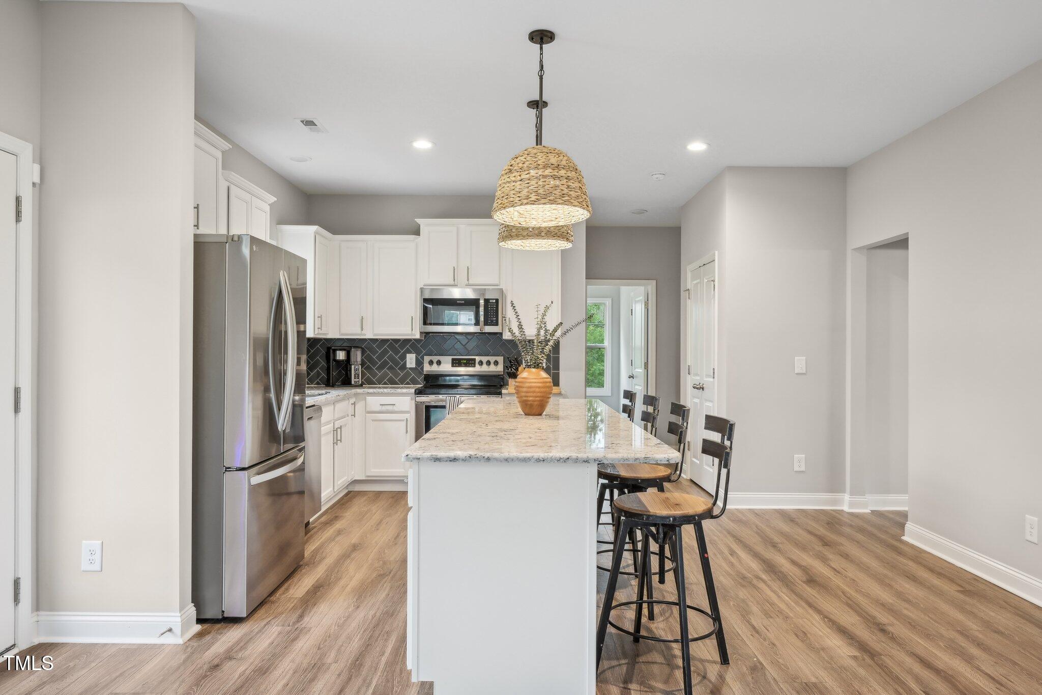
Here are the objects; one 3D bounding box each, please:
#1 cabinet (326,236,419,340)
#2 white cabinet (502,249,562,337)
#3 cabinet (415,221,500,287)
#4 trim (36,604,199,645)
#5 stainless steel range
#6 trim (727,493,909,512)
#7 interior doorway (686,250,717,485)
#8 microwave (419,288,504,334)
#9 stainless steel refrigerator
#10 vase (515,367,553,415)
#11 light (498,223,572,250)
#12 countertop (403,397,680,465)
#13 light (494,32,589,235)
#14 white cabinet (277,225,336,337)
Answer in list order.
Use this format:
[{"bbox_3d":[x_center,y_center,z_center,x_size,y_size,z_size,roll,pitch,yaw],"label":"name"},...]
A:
[{"bbox_3d":[-1.355,-0.552,6.270,0.870,0.932,0.360,0,0,0],"label":"cabinet"},{"bbox_3d":[0.103,-0.545,6.194,0.535,0.907,0.370,0,0,1],"label":"white cabinet"},{"bbox_3d":[-0.536,-0.858,6.270,0.780,0.618,0.360,0,0,0],"label":"cabinet"},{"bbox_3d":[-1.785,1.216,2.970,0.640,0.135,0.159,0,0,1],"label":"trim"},{"bbox_3d":[-0.541,0.677,6.095,0.757,1.195,0.670,0,0,0],"label":"stainless steel range"},{"bbox_3d":[2.335,1.212,5.235,1.410,0.133,0.130,0,0,0],"label":"trim"},{"bbox_3d":[1.665,0.242,6.005,0.110,2.065,0.990,0,0,0],"label":"interior doorway"},{"bbox_3d":[-0.536,-0.334,6.250,0.756,0.408,0.400,0,0,0],"label":"microwave"},{"bbox_3d":[-1.624,0.380,3.508,0.840,1.810,0.830,0,0,1],"label":"stainless steel refrigerator"},{"bbox_3d":[0.075,0.247,3.789,0.218,0.266,0.218,0,0,1],"label":"vase"},{"bbox_3d":[0.090,-0.782,4.020,0.460,0.335,0.460,0,0,0],"label":"light"},{"bbox_3d":[0.070,0.383,3.480,0.960,0.033,2.420,0,0,0],"label":"countertop"},{"bbox_3d":[0.104,-1.032,3.126,0.456,0.853,0.456,0,0,1],"label":"light"},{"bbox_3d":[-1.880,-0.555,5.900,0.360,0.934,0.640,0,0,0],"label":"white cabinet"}]

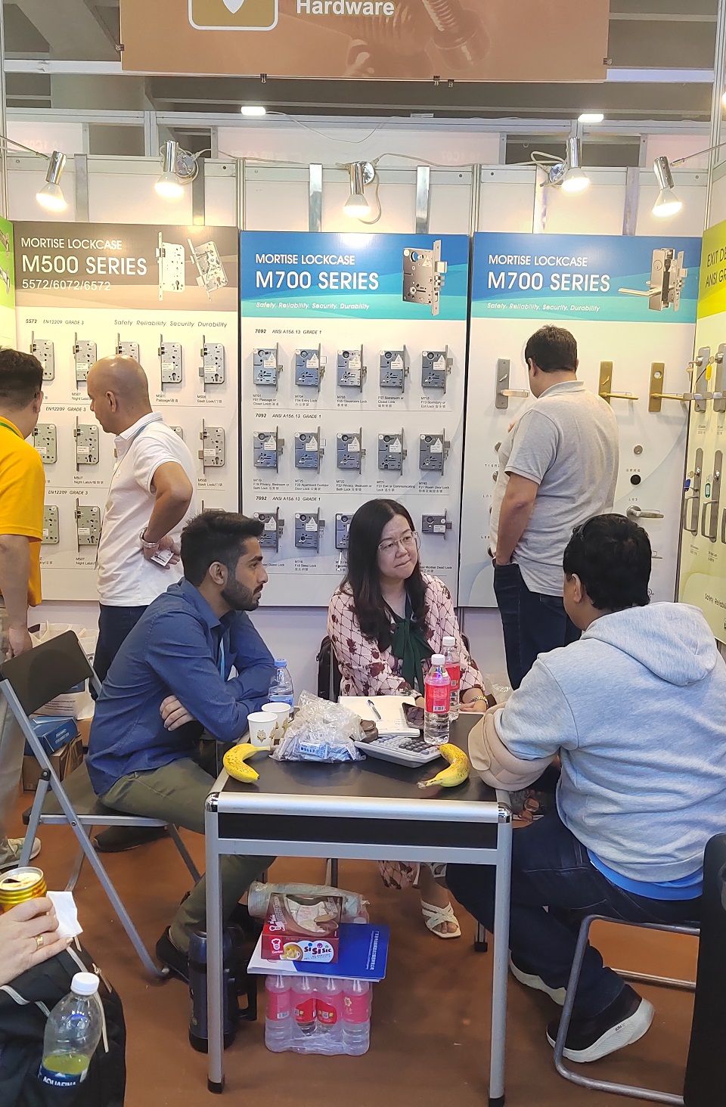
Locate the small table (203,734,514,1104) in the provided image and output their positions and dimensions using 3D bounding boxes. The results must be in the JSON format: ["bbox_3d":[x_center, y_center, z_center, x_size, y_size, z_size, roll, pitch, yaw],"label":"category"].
[{"bbox_3d":[0.002,0.798,2.374,0.642,0.675,0.632,1,8,2],"label":"small table"}]

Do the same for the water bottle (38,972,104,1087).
[{"bbox_3d":[-0.344,0.592,1.130,0.066,0.225,0.066,14,0,-12],"label":"water bottle"}]

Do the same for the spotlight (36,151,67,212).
[{"bbox_3d":[-1.188,-1.414,3.741,0.120,0.235,0.120,15,7,-2],"label":"spotlight"}]

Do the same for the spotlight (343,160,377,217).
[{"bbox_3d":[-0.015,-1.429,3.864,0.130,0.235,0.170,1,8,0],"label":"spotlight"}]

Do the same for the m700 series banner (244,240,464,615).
[{"bbox_3d":[-0.048,-0.559,4.275,0.972,1.605,0.030,1,8,-1],"label":"m700 series banner"}]

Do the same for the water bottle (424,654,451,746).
[{"bbox_3d":[0.182,0.352,2.395,0.062,0.220,0.062,1,8,0],"label":"water bottle"}]

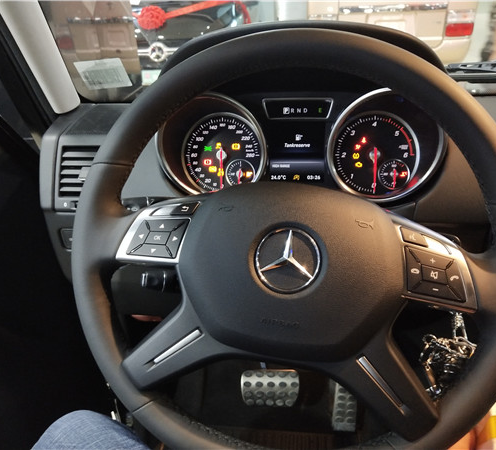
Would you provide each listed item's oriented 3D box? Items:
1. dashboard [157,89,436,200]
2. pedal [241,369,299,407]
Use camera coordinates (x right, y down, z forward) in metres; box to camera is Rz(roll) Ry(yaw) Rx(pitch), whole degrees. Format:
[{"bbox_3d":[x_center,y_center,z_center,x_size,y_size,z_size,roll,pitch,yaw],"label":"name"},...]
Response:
[{"bbox_3d":[0.060,-0.096,0.645,0.343,0.132,0.070,1,4,8],"label":"dashboard"},{"bbox_3d":[0.043,0.307,0.980,0.109,0.063,0.030,1,5,8],"label":"pedal"}]

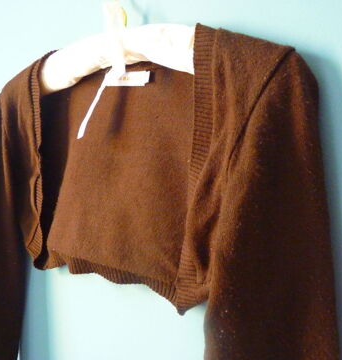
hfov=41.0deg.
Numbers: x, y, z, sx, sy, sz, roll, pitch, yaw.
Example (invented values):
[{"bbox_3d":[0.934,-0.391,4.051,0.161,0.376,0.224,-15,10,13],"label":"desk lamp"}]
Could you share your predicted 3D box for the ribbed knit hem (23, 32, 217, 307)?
[{"bbox_3d":[-0.068,-0.014,0.564,0.255,0.295,0.088,4,3,38],"label":"ribbed knit hem"}]

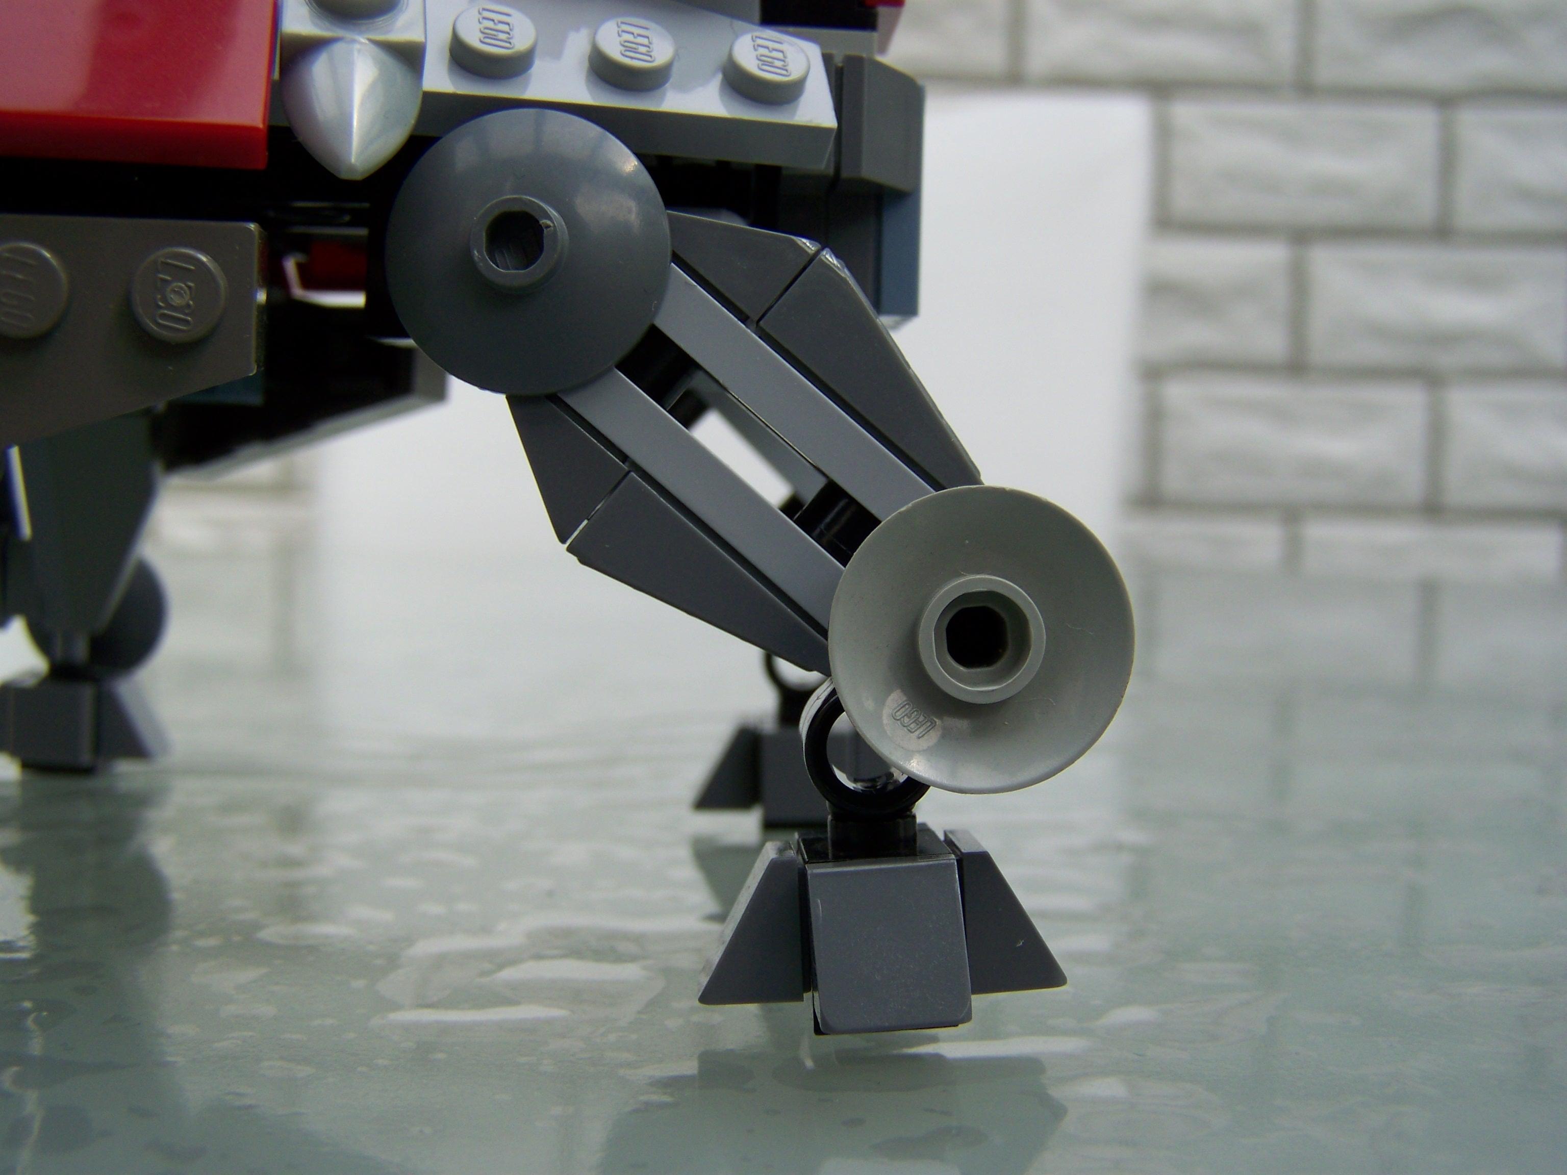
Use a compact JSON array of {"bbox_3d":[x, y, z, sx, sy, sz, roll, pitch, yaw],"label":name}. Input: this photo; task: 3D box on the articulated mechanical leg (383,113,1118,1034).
[{"bbox_3d":[-0.002,-0.002,0.101,0.041,0.049,0.024,1,3,0],"label":"articulated mechanical leg"}]

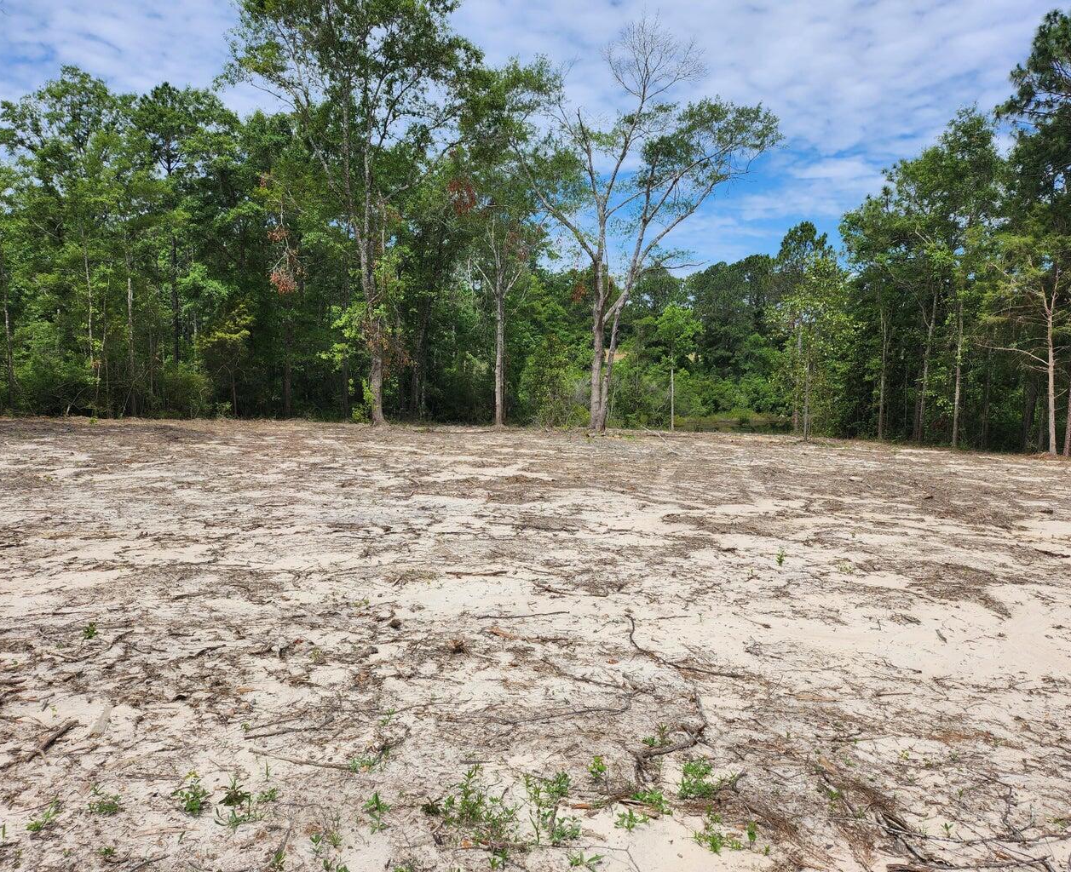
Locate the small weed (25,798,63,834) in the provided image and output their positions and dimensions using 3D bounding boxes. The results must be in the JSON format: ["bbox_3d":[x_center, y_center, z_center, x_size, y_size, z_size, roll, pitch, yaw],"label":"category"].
[{"bbox_3d":[-1.821,1.406,2.988,0.121,0.079,0.103,-2,3,-32],"label":"small weed"}]

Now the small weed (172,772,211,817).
[{"bbox_3d":[-1.323,1.380,3.106,0.142,0.120,0.128,-1,3,-23],"label":"small weed"}]

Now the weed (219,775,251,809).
[{"bbox_3d":[-1.179,1.395,3.165,0.117,0.085,0.106,-1,3,-21],"label":"weed"}]

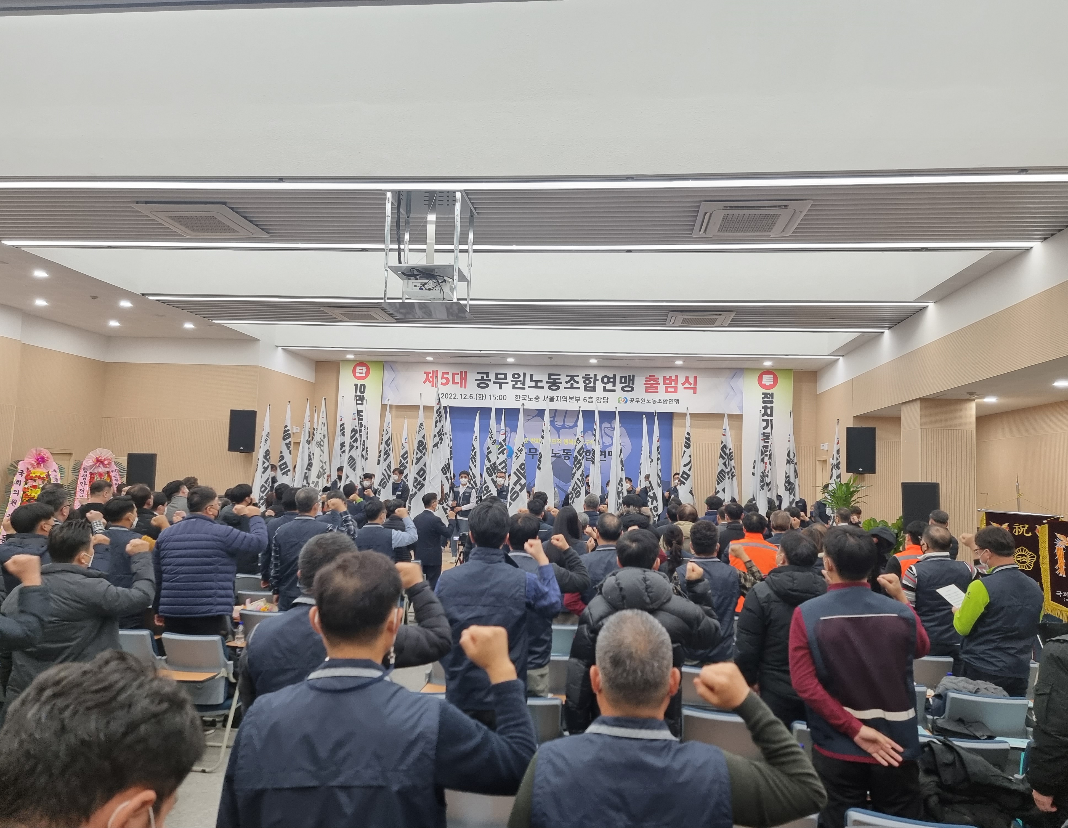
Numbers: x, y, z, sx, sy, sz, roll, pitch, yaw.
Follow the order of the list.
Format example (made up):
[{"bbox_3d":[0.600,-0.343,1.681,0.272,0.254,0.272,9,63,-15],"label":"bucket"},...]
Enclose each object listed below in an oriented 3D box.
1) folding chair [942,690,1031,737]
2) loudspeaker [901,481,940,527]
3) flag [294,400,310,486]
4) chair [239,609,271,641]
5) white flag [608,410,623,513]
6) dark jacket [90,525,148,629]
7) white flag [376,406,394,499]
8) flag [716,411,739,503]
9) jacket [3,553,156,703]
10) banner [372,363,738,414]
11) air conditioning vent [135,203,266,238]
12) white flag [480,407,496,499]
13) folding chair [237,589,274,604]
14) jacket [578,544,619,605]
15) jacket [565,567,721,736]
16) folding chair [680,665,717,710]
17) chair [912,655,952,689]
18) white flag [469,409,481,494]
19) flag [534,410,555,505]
[{"bbox_3d":[2.465,1.959,4.360,0.540,0.820,0.580,1,-5,9],"label":"folding chair"},{"bbox_3d":[4.889,1.233,9.669,0.460,0.720,0.420,1,-5,17],"label":"loudspeaker"},{"bbox_3d":[-4.092,0.631,13.500,0.300,1.750,0.270,3,-5,-13],"label":"flag"},{"bbox_3d":[-2.014,1.939,6.053,0.540,0.820,0.580,2,-5,7],"label":"chair"},{"bbox_3d":[1.480,0.917,14.099,0.320,2.050,0.220,2,-5,7],"label":"white flag"},{"bbox_3d":[-3.033,1.158,5.562,0.480,0.700,0.280,2,-5,7],"label":"dark jacket"},{"bbox_3d":[-2.854,0.718,14.431,0.330,1.820,0.220,2,-5,7],"label":"white flag"},{"bbox_3d":[3.525,0.872,14.060,0.420,1.800,0.250,2,-5,7],"label":"flag"},{"bbox_3d":[-2.288,1.113,3.850,0.610,0.800,0.460,0,-5,22],"label":"jacket"},{"bbox_3d":[0.512,-0.587,16.838,7.970,0.970,0.020,2,-5,7],"label":"banner"},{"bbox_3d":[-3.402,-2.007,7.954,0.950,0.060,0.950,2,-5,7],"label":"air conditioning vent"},{"bbox_3d":[-0.899,0.870,14.987,0.360,2.000,0.270,2,-5,7],"label":"white flag"},{"bbox_3d":[-2.417,2.009,7.104,0.540,0.820,0.580,2,-5,7],"label":"folding chair"},{"bbox_3d":[0.505,1.255,5.342,0.480,0.680,0.280,2,-5,7],"label":"jacket"},{"bbox_3d":[0.449,0.985,3.150,0.600,0.710,0.420,2,-5,7],"label":"jacket"},{"bbox_3d":[0.987,1.948,4.817,0.530,0.830,0.560,2,-5,7],"label":"folding chair"},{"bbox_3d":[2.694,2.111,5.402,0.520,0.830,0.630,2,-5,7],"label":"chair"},{"bbox_3d":[-1.215,0.828,15.237,0.270,1.750,0.200,2,-5,7],"label":"white flag"},{"bbox_3d":[0.197,0.844,14.000,0.390,2.000,0.300,2,-5,7],"label":"flag"}]

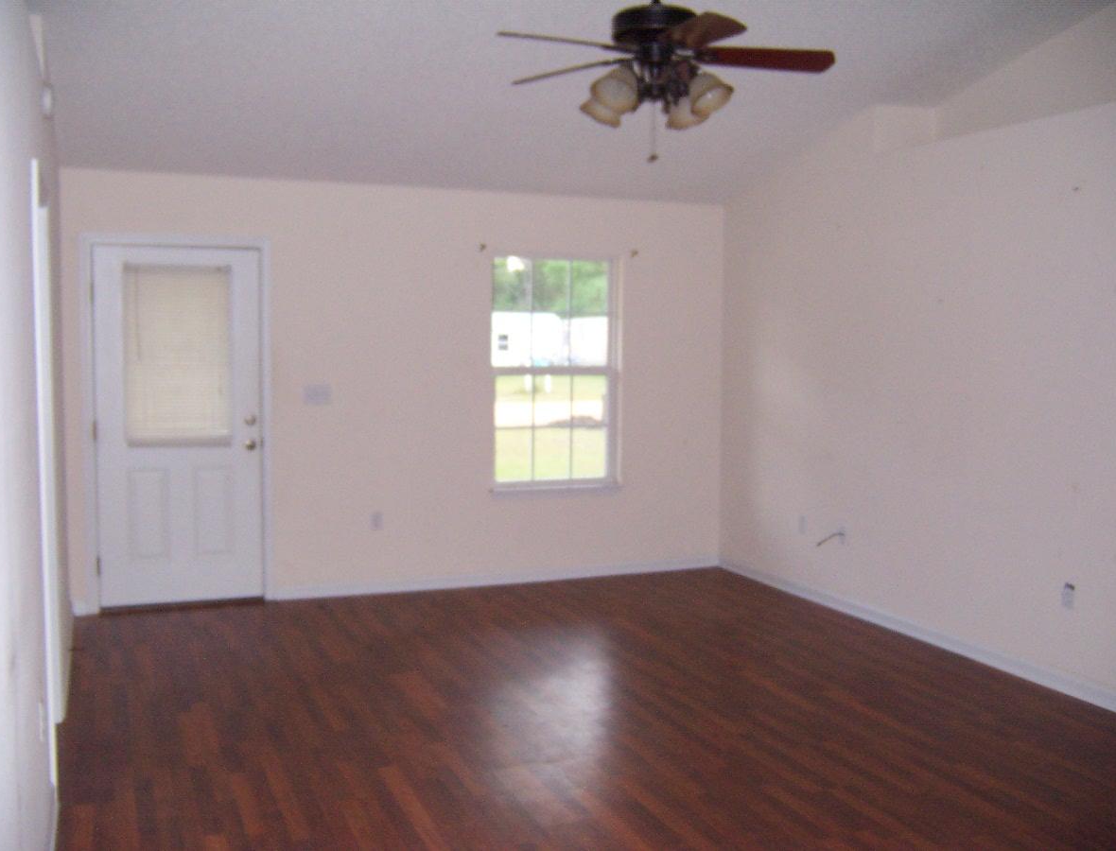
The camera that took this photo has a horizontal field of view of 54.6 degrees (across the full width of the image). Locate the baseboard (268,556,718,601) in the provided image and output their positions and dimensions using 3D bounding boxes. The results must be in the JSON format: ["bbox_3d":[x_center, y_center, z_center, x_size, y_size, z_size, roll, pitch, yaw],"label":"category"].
[{"bbox_3d":[-0.296,0.969,6.915,3.022,0.084,0.016,-1,4,-21],"label":"baseboard"}]

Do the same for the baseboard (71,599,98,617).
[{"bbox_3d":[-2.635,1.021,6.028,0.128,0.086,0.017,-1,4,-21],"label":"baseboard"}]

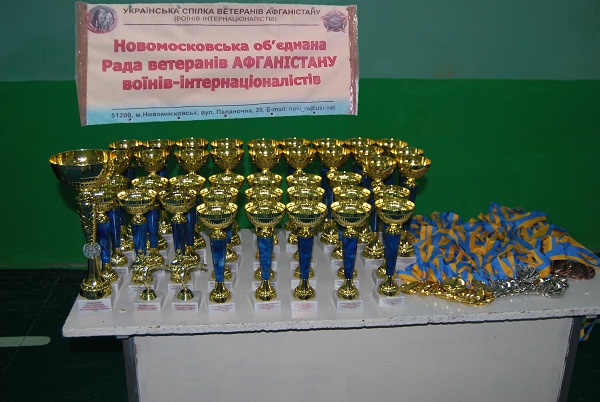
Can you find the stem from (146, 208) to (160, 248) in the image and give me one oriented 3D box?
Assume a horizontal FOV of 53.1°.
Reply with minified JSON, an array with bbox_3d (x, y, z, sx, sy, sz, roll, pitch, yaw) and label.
[{"bbox_3d":[-0.414,0.075,1.691,0.040,0.120,0.040,-1,19,-6],"label":"stem"}]

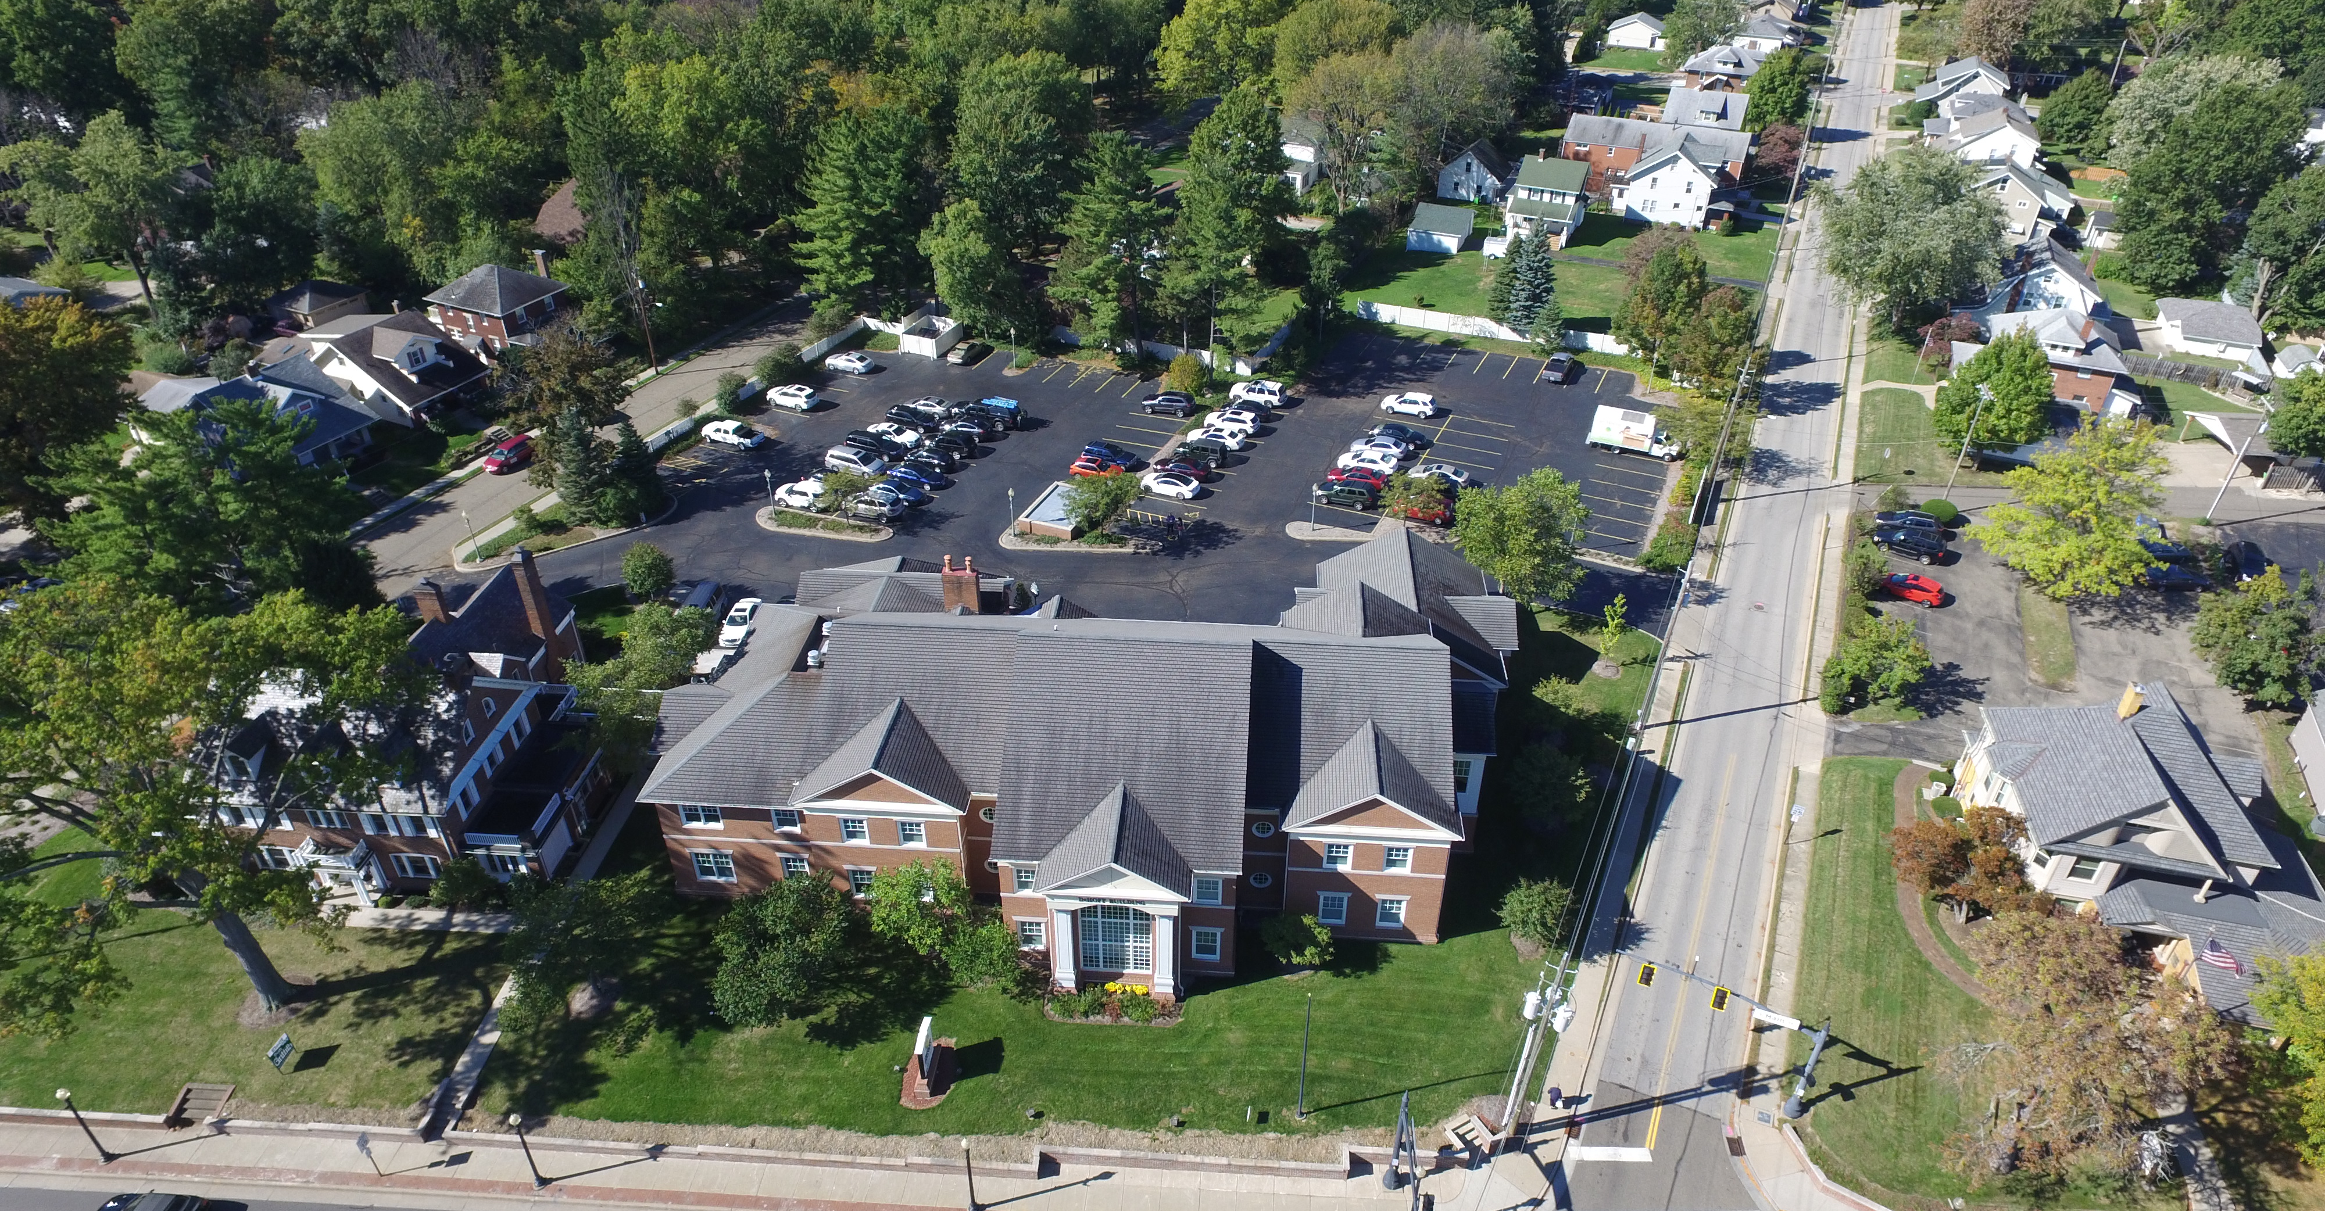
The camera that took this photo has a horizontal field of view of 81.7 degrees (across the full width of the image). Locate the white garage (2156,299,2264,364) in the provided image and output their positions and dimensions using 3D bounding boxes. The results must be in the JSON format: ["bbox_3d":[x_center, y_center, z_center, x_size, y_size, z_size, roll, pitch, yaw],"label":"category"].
[{"bbox_3d":[105.470,-28.319,135.322,7.700,4.300,8.100,15,36,22],"label":"white garage"}]

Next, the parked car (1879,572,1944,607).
[{"bbox_3d":[51.881,-1.220,93.135,4.250,1.430,1.780,24,40,31],"label":"parked car"}]

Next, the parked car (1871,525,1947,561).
[{"bbox_3d":[56.519,-4.747,101.444,4.850,1.820,1.950,24,40,31],"label":"parked car"}]

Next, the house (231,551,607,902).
[{"bbox_3d":[-39.963,5.618,76.406,15.900,11.300,20.200,2,33,3],"label":"house"}]

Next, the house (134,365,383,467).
[{"bbox_3d":[-71.088,-15.025,103.546,19.200,7.200,9.300,15,36,21],"label":"house"}]

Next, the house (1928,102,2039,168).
[{"bbox_3d":[99.500,-55.738,162.634,11.152,7.400,7.767,15,36,21],"label":"house"}]

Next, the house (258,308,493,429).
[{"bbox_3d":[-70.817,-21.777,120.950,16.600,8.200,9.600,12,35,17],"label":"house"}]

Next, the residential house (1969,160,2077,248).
[{"bbox_3d":[105.775,-50.504,166.870,11.535,8.054,8.949,15,36,21],"label":"residential house"}]

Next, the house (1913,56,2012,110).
[{"bbox_3d":[108.469,-69.605,182.518,10.754,7.600,9.459,15,36,21],"label":"house"}]

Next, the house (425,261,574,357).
[{"bbox_3d":[-62.444,-28.101,127.982,10.742,8.332,8.433,15,36,21],"label":"house"}]

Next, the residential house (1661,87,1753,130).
[{"bbox_3d":[82.803,-74.691,204.698,11.137,6.762,11.435,15,36,21],"label":"residential house"}]

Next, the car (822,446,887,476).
[{"bbox_3d":[-23.898,-11.237,105.012,5.100,1.750,1.950,15,36,21],"label":"car"}]

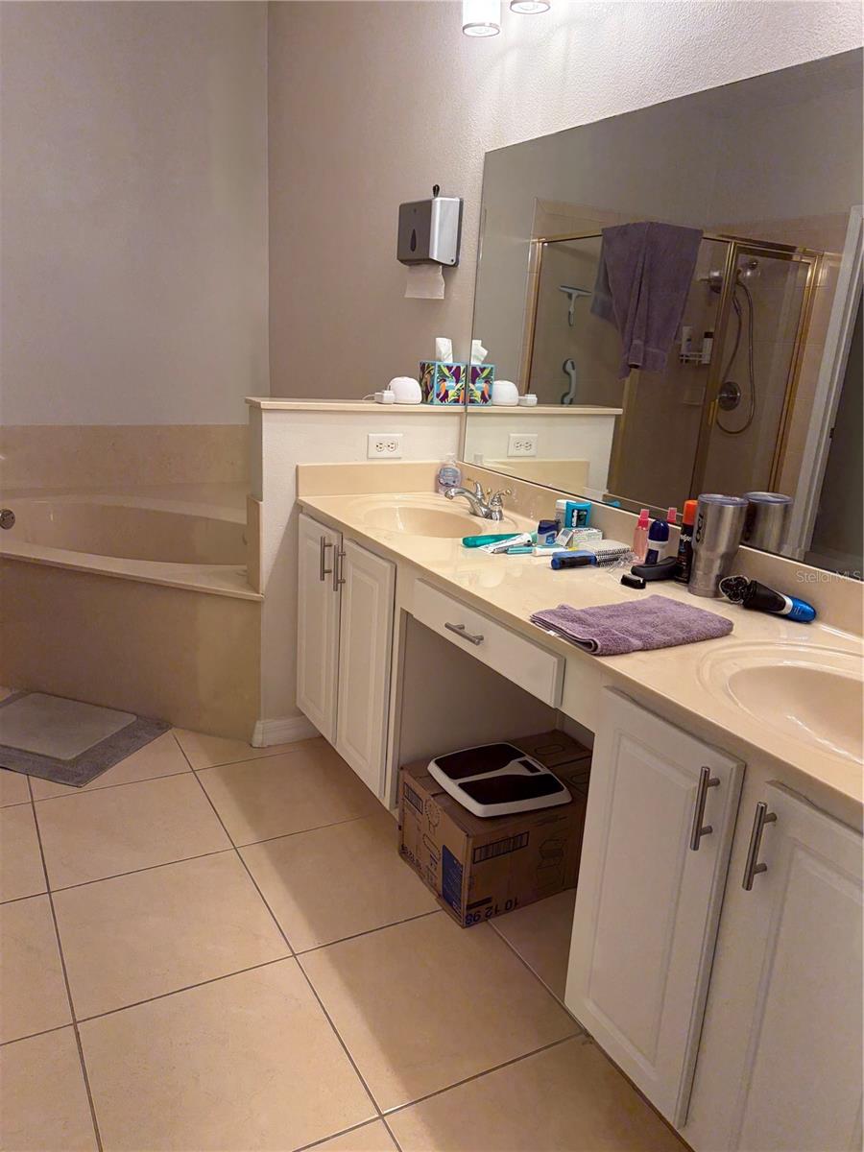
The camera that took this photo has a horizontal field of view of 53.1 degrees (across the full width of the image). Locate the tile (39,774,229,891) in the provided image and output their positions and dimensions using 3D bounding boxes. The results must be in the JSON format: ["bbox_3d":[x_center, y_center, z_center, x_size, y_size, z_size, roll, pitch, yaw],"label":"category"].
[{"bbox_3d":[-0.793,0.658,2.279,0.430,0.010,0.430,-5,18,-28],"label":"tile"}]

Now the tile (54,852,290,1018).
[{"bbox_3d":[-0.585,0.771,1.915,0.430,0.010,0.430,-5,18,-28],"label":"tile"}]

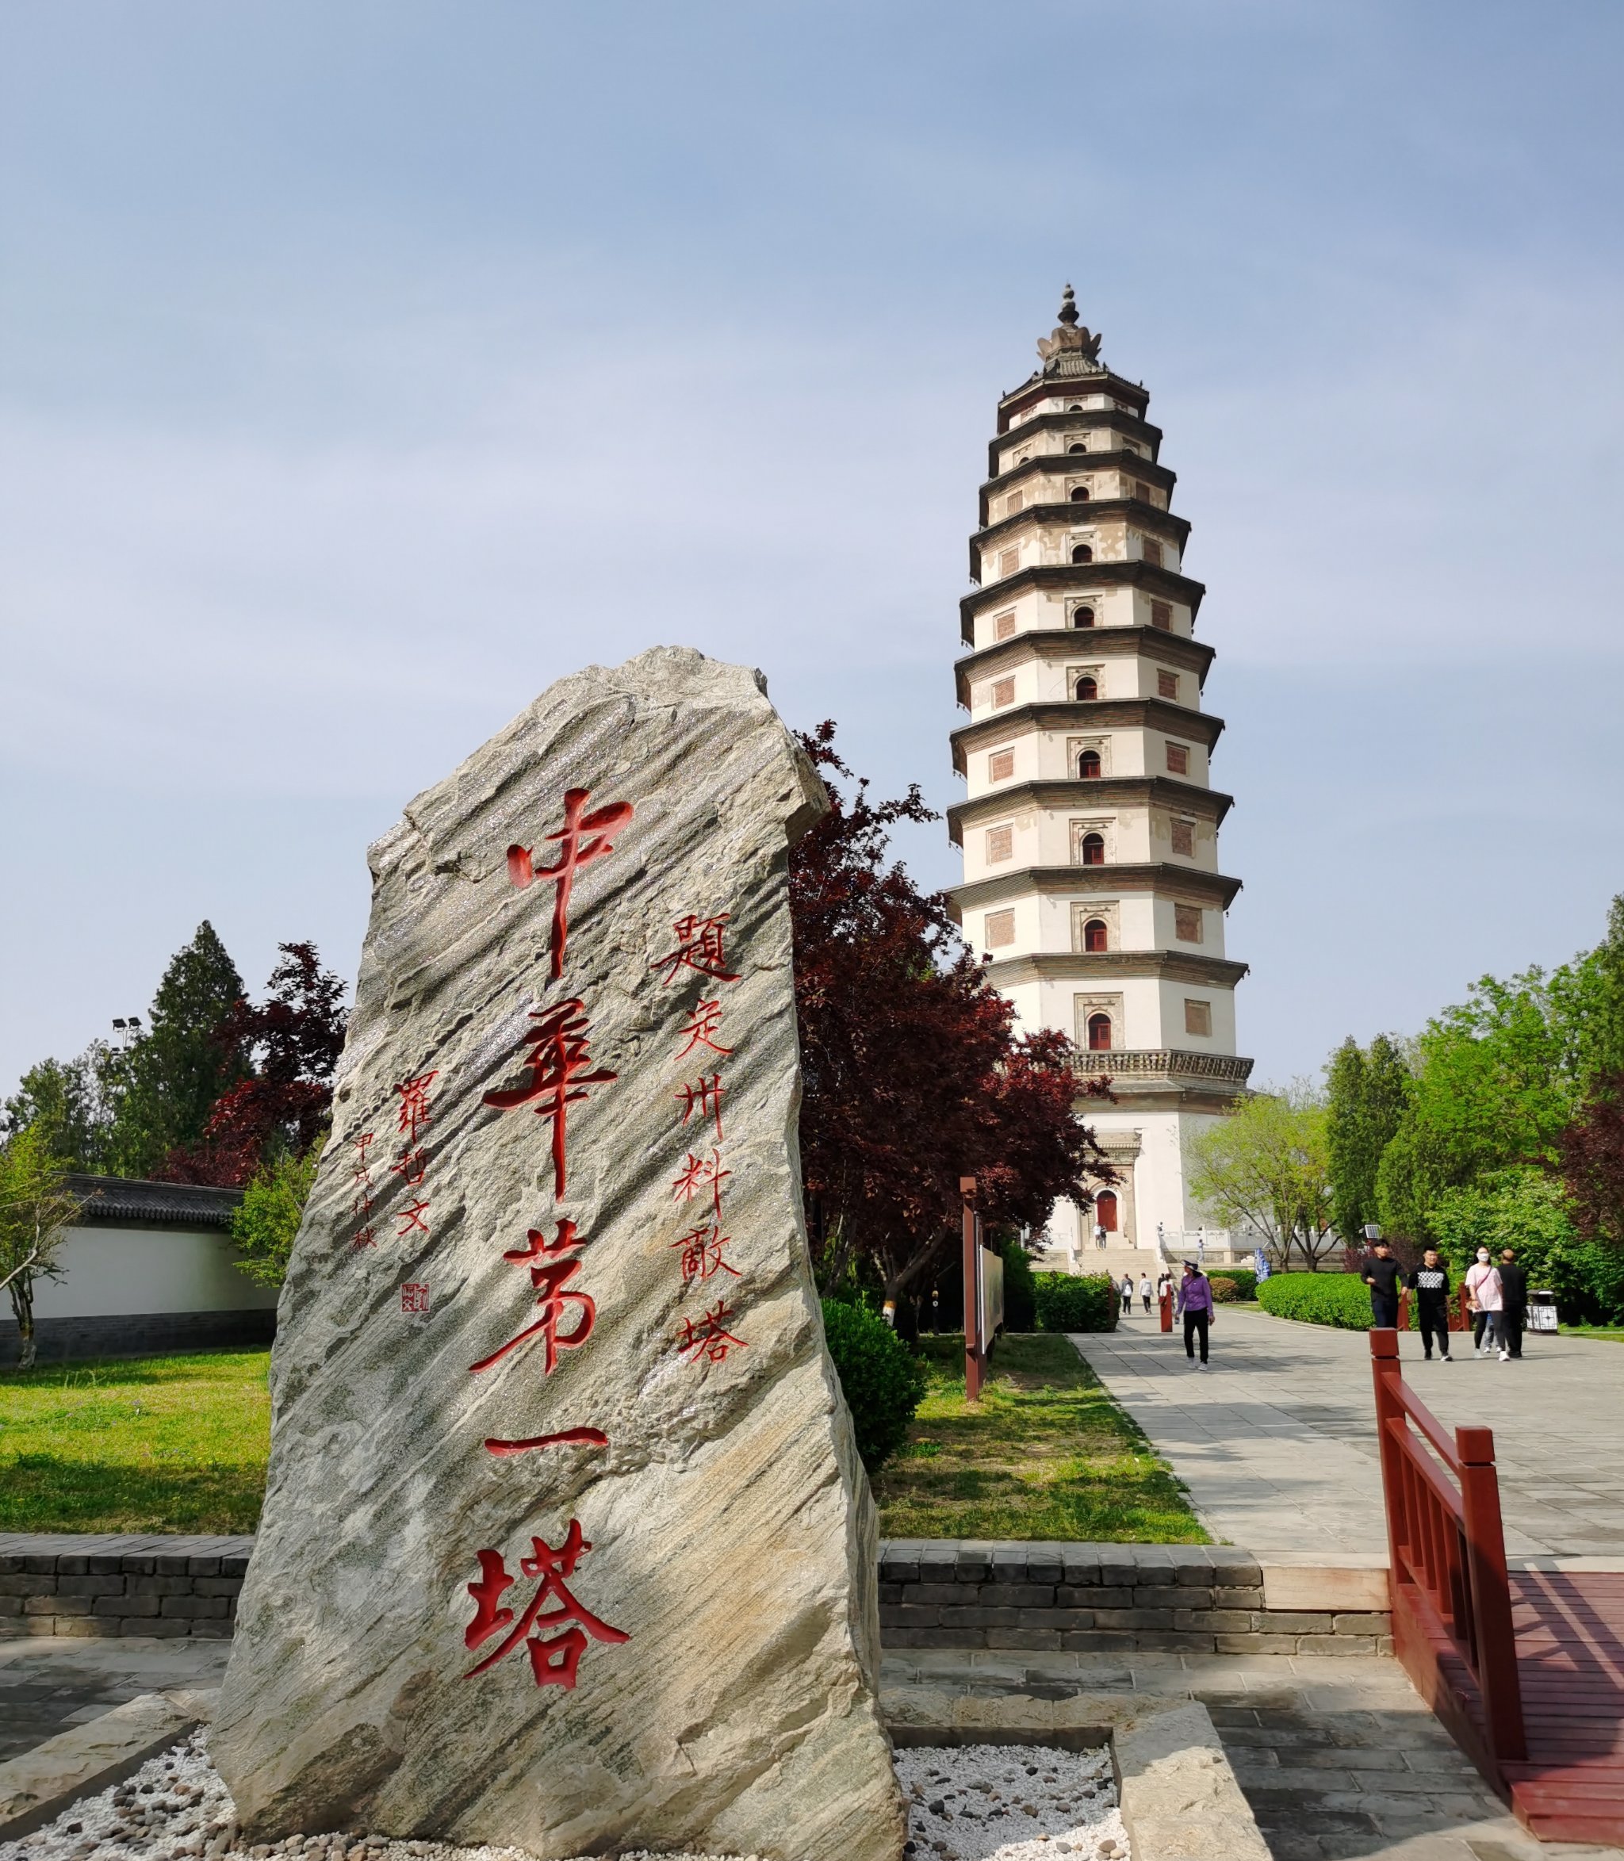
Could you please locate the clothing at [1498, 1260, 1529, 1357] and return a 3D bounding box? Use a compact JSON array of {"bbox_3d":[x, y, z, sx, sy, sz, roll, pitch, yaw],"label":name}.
[{"bbox_3d":[11.090,5.991,26.843,0.550,1.480,0.340,0,-12,0],"label":"clothing"}]

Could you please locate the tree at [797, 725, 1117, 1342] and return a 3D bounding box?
[{"bbox_3d":[1.010,1.405,21.667,5.600,8.520,5.400,0,-12,0],"label":"tree"}]

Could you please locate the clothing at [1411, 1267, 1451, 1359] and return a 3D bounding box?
[{"bbox_3d":[9.658,5.920,26.346,0.610,1.420,0.360,-2,-12,10],"label":"clothing"}]

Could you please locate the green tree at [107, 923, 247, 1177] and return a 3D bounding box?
[{"bbox_3d":[-18.074,5.379,47.915,4.400,11.440,4.400,0,-12,0],"label":"green tree"}]

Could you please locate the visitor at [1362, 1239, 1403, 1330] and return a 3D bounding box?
[{"bbox_3d":[7.585,4.962,22.253,0.550,1.760,0.380,-2,-12,10],"label":"visitor"}]

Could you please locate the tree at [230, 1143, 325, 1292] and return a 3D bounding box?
[{"bbox_3d":[-9.146,5.609,31.007,3.000,4.100,2.900,3,-12,-16],"label":"tree"}]

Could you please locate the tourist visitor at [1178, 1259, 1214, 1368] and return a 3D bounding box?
[{"bbox_3d":[5.832,5.821,25.652,0.560,1.620,0.420,-2,-12,12],"label":"tourist visitor"}]

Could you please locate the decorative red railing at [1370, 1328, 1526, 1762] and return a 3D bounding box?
[{"bbox_3d":[2.391,2.215,6.452,0.120,1.280,1.880,-2,-12,9],"label":"decorative red railing"}]

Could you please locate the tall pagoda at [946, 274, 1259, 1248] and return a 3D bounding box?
[{"bbox_3d":[22.375,-14.822,136.871,24.500,82.800,24.500,-1,-12,6],"label":"tall pagoda"}]

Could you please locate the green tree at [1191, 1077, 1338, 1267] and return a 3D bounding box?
[{"bbox_3d":[18.447,10.858,69.239,6.100,9.200,5.800,-3,-12,15],"label":"green tree"}]

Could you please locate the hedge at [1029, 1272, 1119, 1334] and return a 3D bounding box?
[{"bbox_3d":[6.235,8.808,40.043,2.100,1.410,2.000,-2,-12,7],"label":"hedge"}]

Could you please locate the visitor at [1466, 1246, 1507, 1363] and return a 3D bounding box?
[{"bbox_3d":[10.290,5.694,25.781,0.600,1.700,0.420,-2,-12,10],"label":"visitor"}]

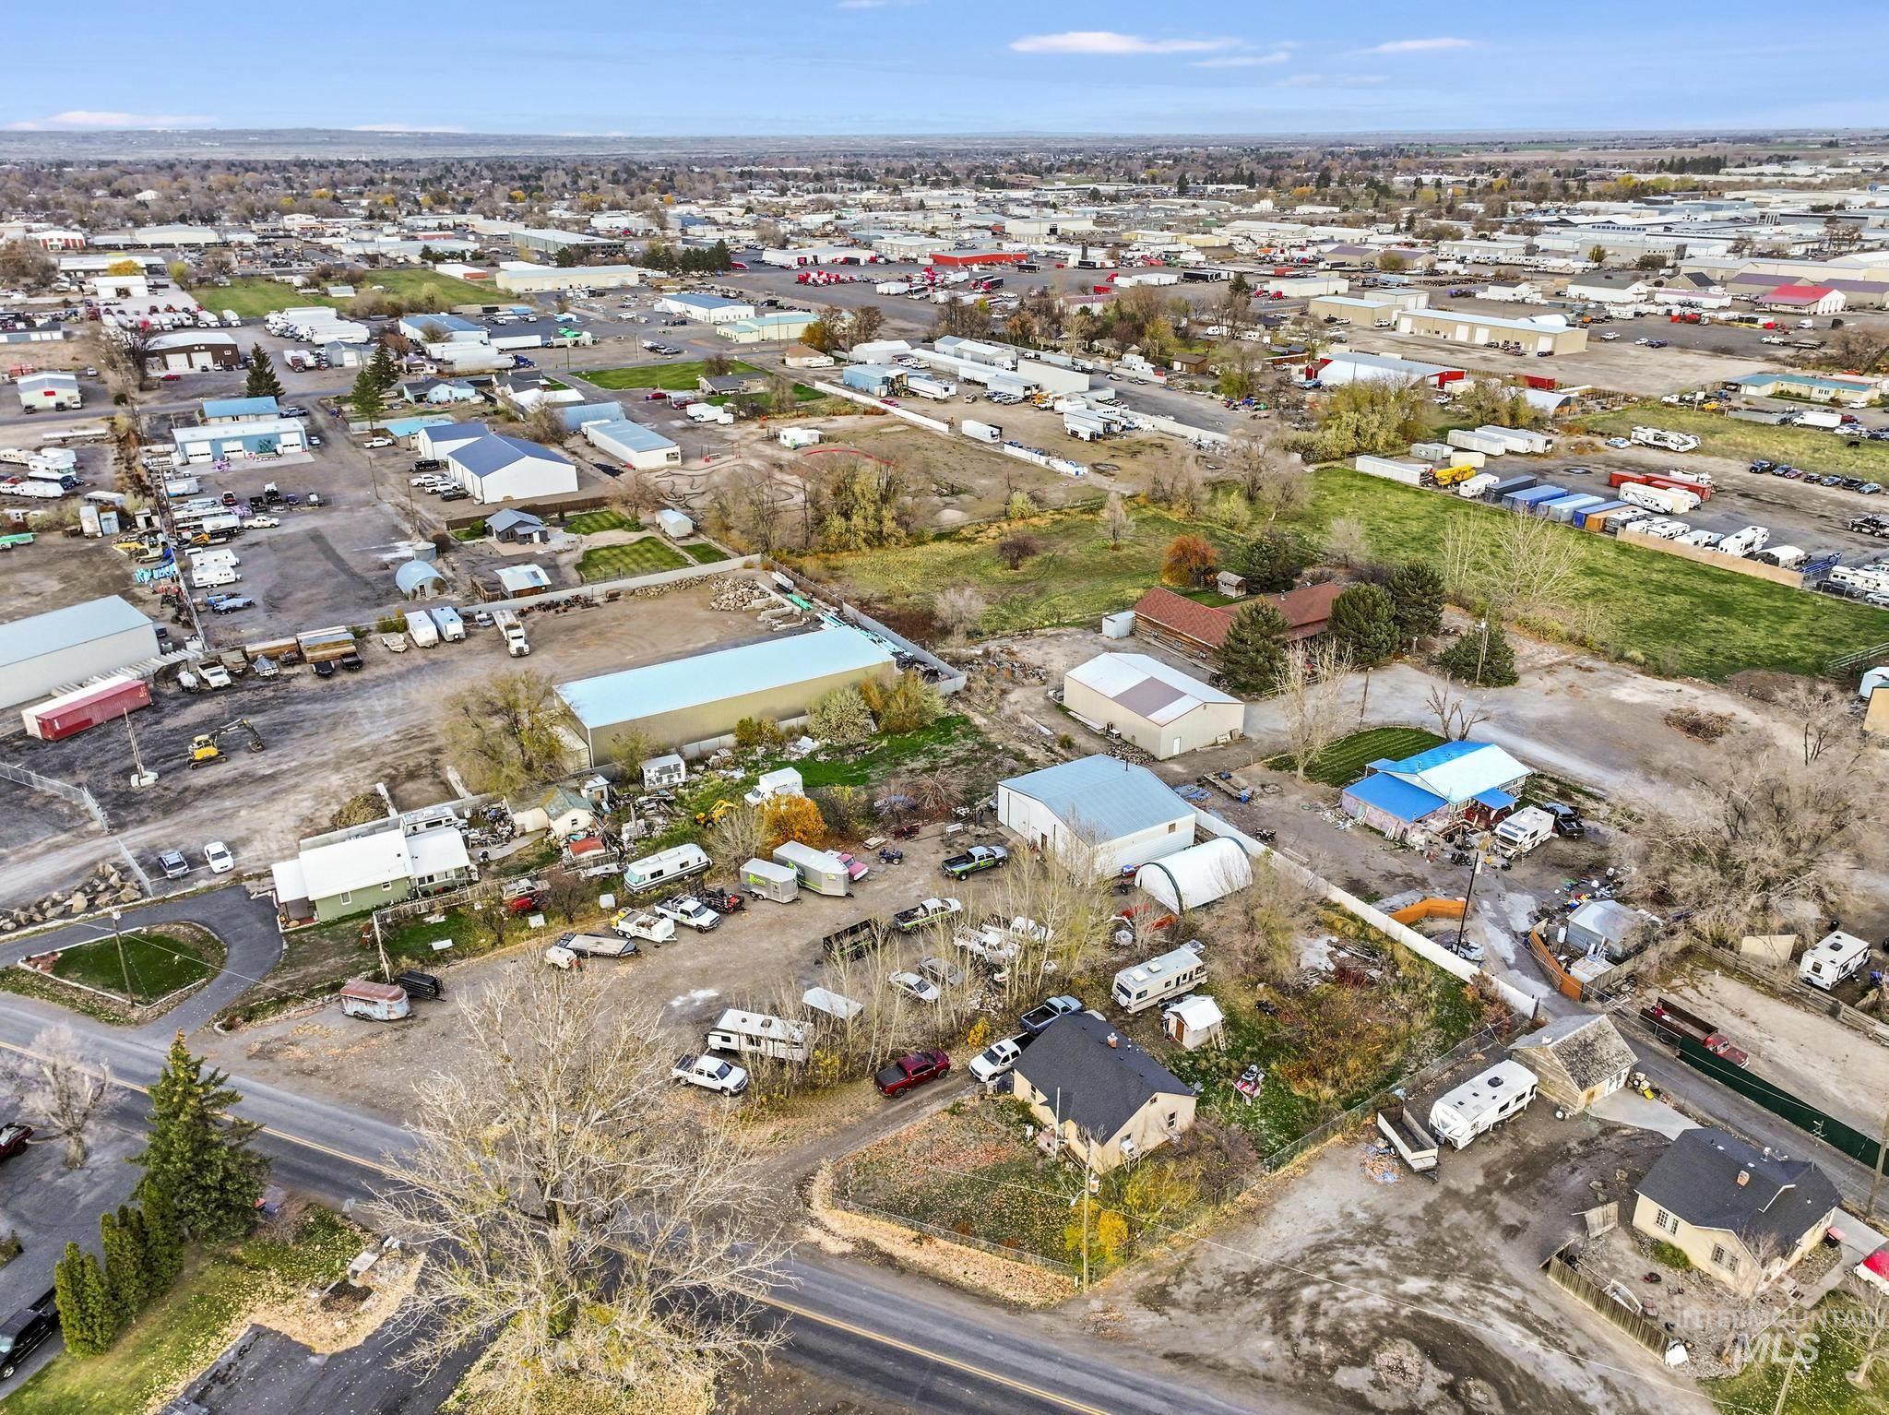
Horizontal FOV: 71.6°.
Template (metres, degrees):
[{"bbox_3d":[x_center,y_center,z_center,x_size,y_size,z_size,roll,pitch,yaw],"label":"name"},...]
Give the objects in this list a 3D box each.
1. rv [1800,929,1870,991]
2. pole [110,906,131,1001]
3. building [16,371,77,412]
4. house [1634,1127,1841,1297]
[{"bbox_3d":[72.964,20.824,107.178,6.100,2.950,2.420,-16,28,-32],"label":"rv"},{"bbox_3d":[-64.573,19.544,102.824,0.600,8.800,0.500,0,24,0],"label":"pole"},{"bbox_3d":[-231.750,-82.001,339.230,12.600,7.900,10.600,-14,28,-29],"label":"building"},{"bbox_3d":[51.514,31.818,85.005,10.200,5.100,8.300,-15,28,-31],"label":"house"}]

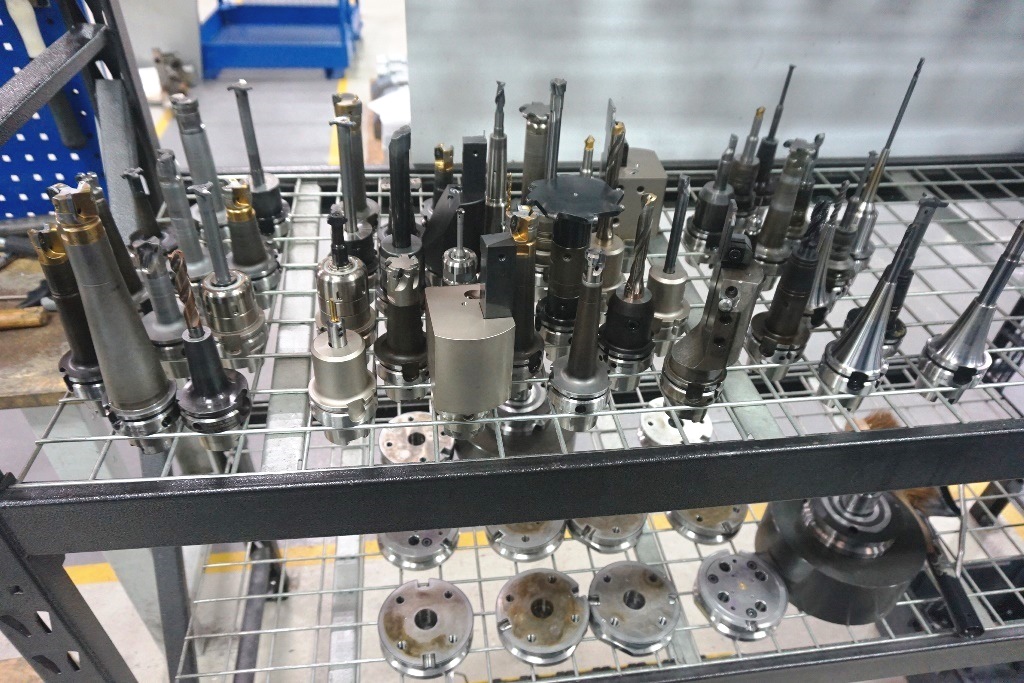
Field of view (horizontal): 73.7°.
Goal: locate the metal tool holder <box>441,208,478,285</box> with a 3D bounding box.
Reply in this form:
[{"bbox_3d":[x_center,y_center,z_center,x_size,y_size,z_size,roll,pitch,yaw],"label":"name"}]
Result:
[{"bbox_3d":[-0.058,-0.060,0.739,0.063,0.181,0.063,-2,39,-9],"label":"metal tool holder"}]

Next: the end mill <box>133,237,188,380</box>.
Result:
[{"bbox_3d":[-0.351,-0.033,0.693,0.063,0.158,0.063,3,37,-2],"label":"end mill"}]

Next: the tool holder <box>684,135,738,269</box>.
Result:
[{"bbox_3d":[0.274,-0.189,0.926,0.063,0.184,0.063,-1,39,-9],"label":"tool holder"}]

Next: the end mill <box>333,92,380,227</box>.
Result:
[{"bbox_3d":[-0.209,-0.215,0.899,0.063,0.209,0.063,-2,39,-8],"label":"end mill"}]

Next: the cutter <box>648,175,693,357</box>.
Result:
[{"bbox_3d":[0.173,-0.081,0.744,0.063,0.211,0.063,0,37,0],"label":"cutter"}]

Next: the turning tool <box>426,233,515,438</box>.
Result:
[{"bbox_3d":[-0.037,0.001,0.635,0.077,0.212,0.087,-4,39,-9],"label":"turning tool"}]

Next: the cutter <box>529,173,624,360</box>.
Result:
[{"bbox_3d":[0.060,-0.067,0.731,0.093,0.196,0.093,2,38,-1],"label":"cutter"}]

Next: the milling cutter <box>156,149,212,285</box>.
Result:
[{"bbox_3d":[-0.368,-0.124,0.782,0.063,0.195,0.063,-4,40,-7],"label":"milling cutter"}]

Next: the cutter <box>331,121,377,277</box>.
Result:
[{"bbox_3d":[-0.189,-0.145,0.796,0.063,0.229,0.063,-1,40,-9],"label":"cutter"}]

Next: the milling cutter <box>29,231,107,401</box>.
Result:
[{"bbox_3d":[-0.400,-0.015,0.637,0.063,0.197,0.063,-2,38,-9],"label":"milling cutter"}]

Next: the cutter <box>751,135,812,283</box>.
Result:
[{"bbox_3d":[0.331,-0.152,0.845,0.063,0.194,0.063,0,37,0],"label":"cutter"}]

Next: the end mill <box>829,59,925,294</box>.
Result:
[{"bbox_3d":[0.456,-0.200,0.860,0.063,0.299,0.063,-4,40,-6],"label":"end mill"}]

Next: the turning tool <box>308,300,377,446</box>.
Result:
[{"bbox_3d":[-0.160,0.026,0.640,0.063,0.154,0.063,4,37,-3],"label":"turning tool"}]

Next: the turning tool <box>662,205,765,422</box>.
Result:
[{"bbox_3d":[0.187,-0.022,0.642,0.069,0.241,0.065,2,38,-1],"label":"turning tool"}]

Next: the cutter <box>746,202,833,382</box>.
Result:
[{"bbox_3d":[0.303,-0.052,0.736,0.063,0.209,0.063,-2,37,-8],"label":"cutter"}]

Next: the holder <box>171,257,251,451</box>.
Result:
[{"bbox_3d":[-0.278,0.011,0.617,0.063,0.212,0.063,0,41,-10],"label":"holder"}]

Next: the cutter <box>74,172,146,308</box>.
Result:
[{"bbox_3d":[-0.417,-0.081,0.714,0.063,0.194,0.063,4,36,-3],"label":"cutter"}]

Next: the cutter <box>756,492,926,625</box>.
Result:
[{"bbox_3d":[0.510,0.283,1.044,0.218,0.183,0.218,-3,41,-8],"label":"cutter"}]

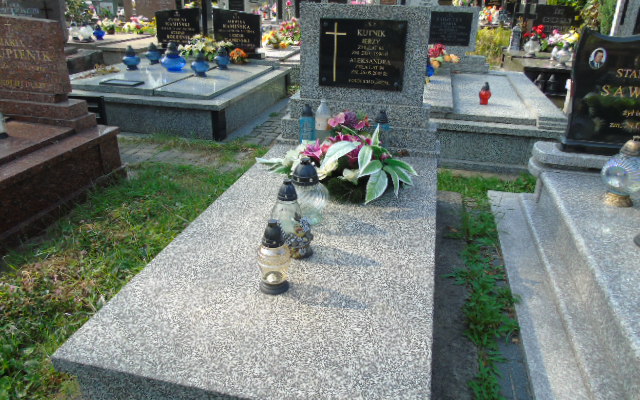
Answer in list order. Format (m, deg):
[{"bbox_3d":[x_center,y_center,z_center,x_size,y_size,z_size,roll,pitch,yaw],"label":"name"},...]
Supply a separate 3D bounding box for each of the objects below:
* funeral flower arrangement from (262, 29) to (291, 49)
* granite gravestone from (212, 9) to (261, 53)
[{"bbox_3d":[-0.744,-2.760,7.900,0.460,0.340,0.350,6,25,12],"label":"funeral flower arrangement"},{"bbox_3d":[-1.158,-2.358,6.450,0.700,0.580,0.100,8,26,17],"label":"granite gravestone"}]

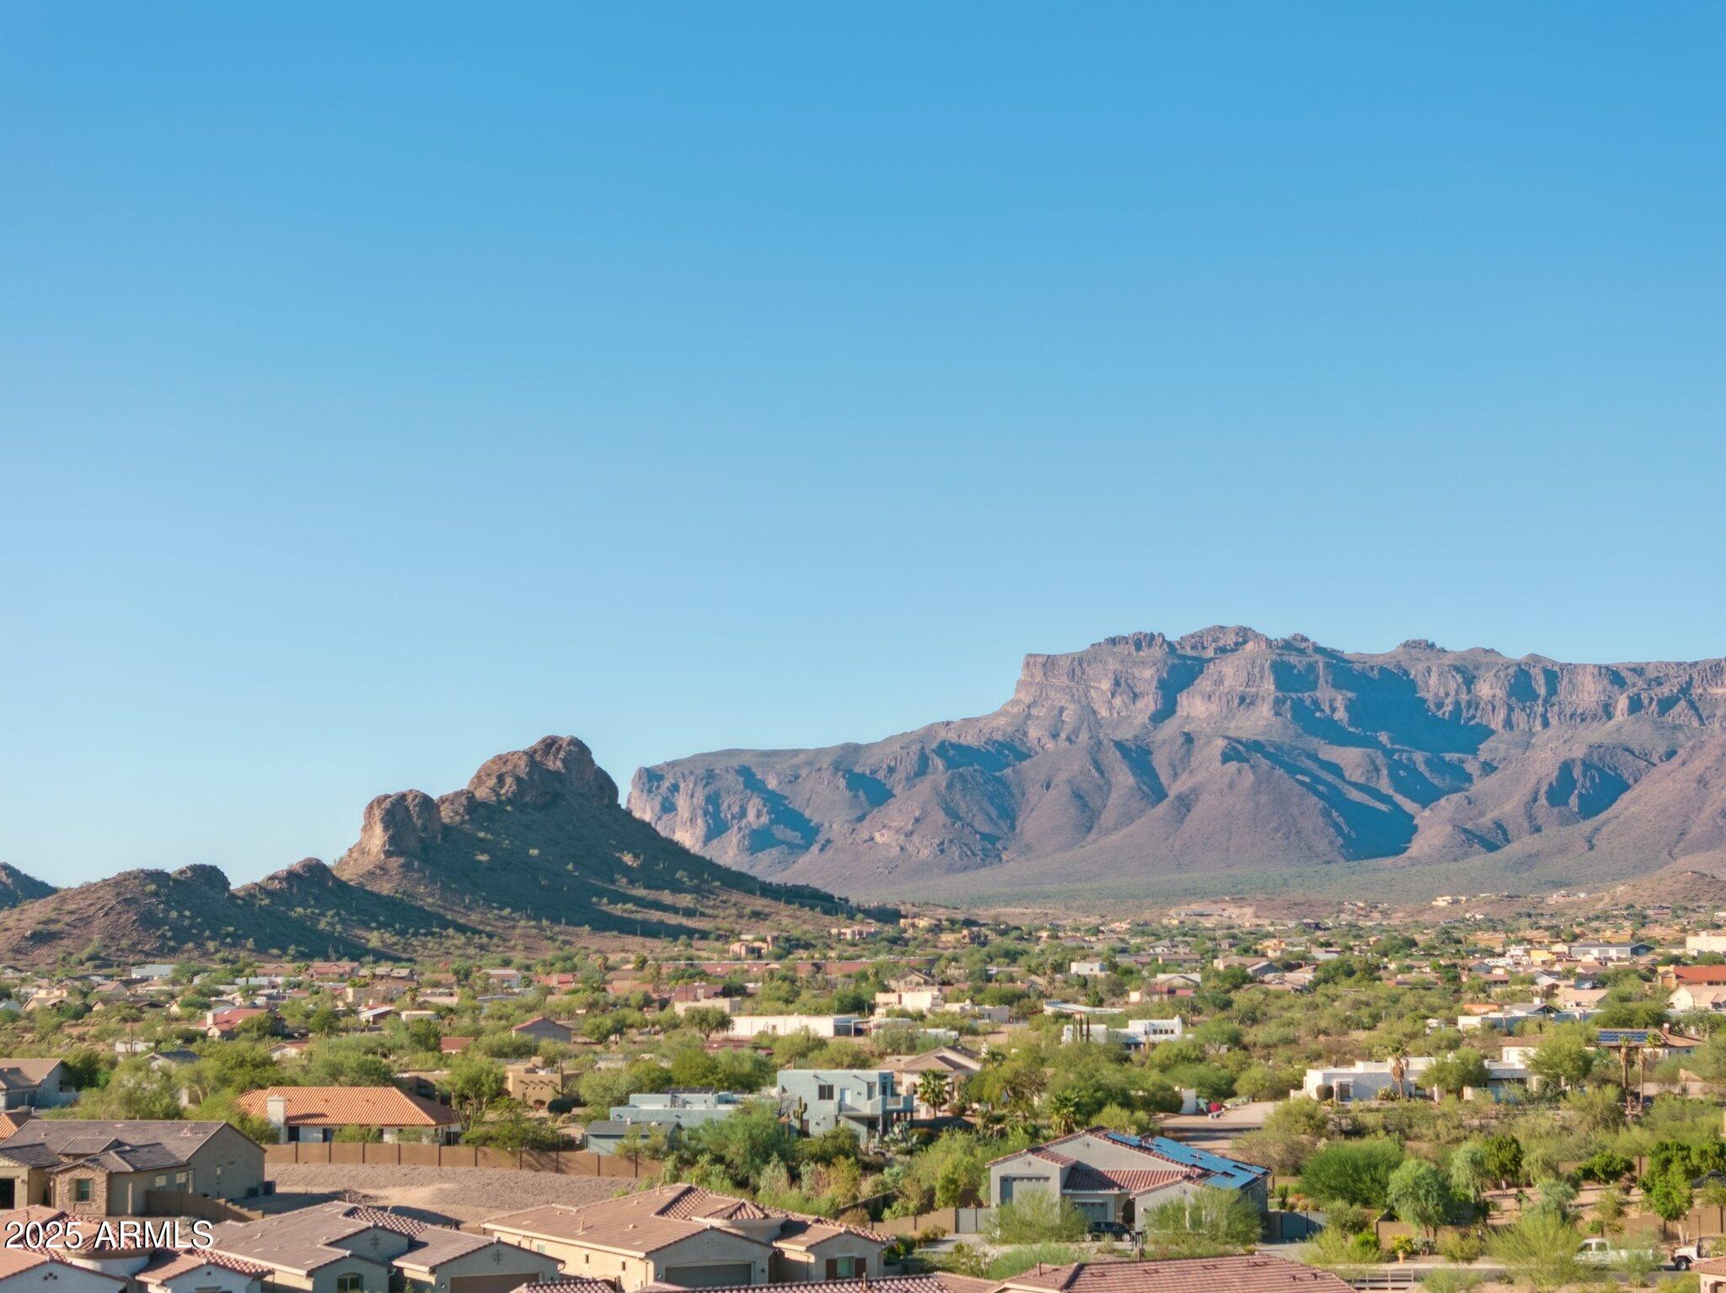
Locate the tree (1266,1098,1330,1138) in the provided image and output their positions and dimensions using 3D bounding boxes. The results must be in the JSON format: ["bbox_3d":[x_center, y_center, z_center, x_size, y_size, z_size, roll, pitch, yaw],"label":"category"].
[{"bbox_3d":[44.508,48.200,357.000,6.600,4.400,6.200,-1,-5,7],"label":"tree"}]

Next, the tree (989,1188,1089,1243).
[{"bbox_3d":[12.562,40.593,249.000,7.000,3.950,6.500,0,-5,3],"label":"tree"}]

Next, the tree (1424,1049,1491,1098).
[{"bbox_3d":[69.556,50.042,408.000,7.600,5.800,7.200,-1,-5,10],"label":"tree"}]

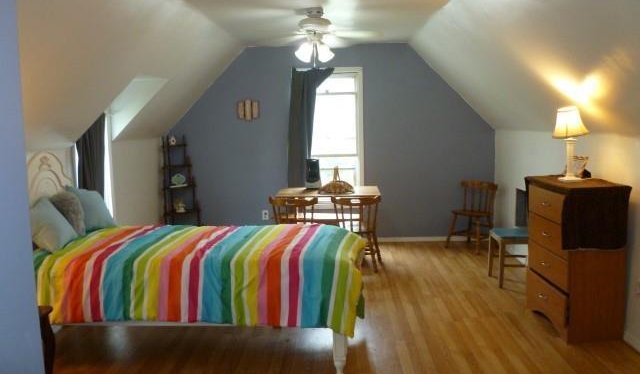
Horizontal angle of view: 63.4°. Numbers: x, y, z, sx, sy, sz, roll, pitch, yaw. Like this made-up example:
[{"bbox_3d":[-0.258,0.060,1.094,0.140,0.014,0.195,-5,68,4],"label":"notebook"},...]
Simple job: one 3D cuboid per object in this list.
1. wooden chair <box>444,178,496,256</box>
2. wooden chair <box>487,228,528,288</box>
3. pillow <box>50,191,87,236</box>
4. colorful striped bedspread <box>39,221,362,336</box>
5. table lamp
[{"bbox_3d":[1.830,0.334,6.135,0.480,0.800,0.460,-6,9,-38],"label":"wooden chair"},{"bbox_3d":[1.875,0.489,4.824,0.480,0.820,0.430,0,7,2],"label":"wooden chair"},{"bbox_3d":[-1.702,0.157,3.543,0.150,0.340,0.380,-24,-1,20],"label":"pillow"},{"bbox_3d":[-0.705,0.536,3.417,1.960,0.500,1.060,0,7,2],"label":"colorful striped bedspread"},{"bbox_3d":[1.865,-0.322,3.860,0.260,0.550,0.260,0,7,2],"label":"table lamp"}]

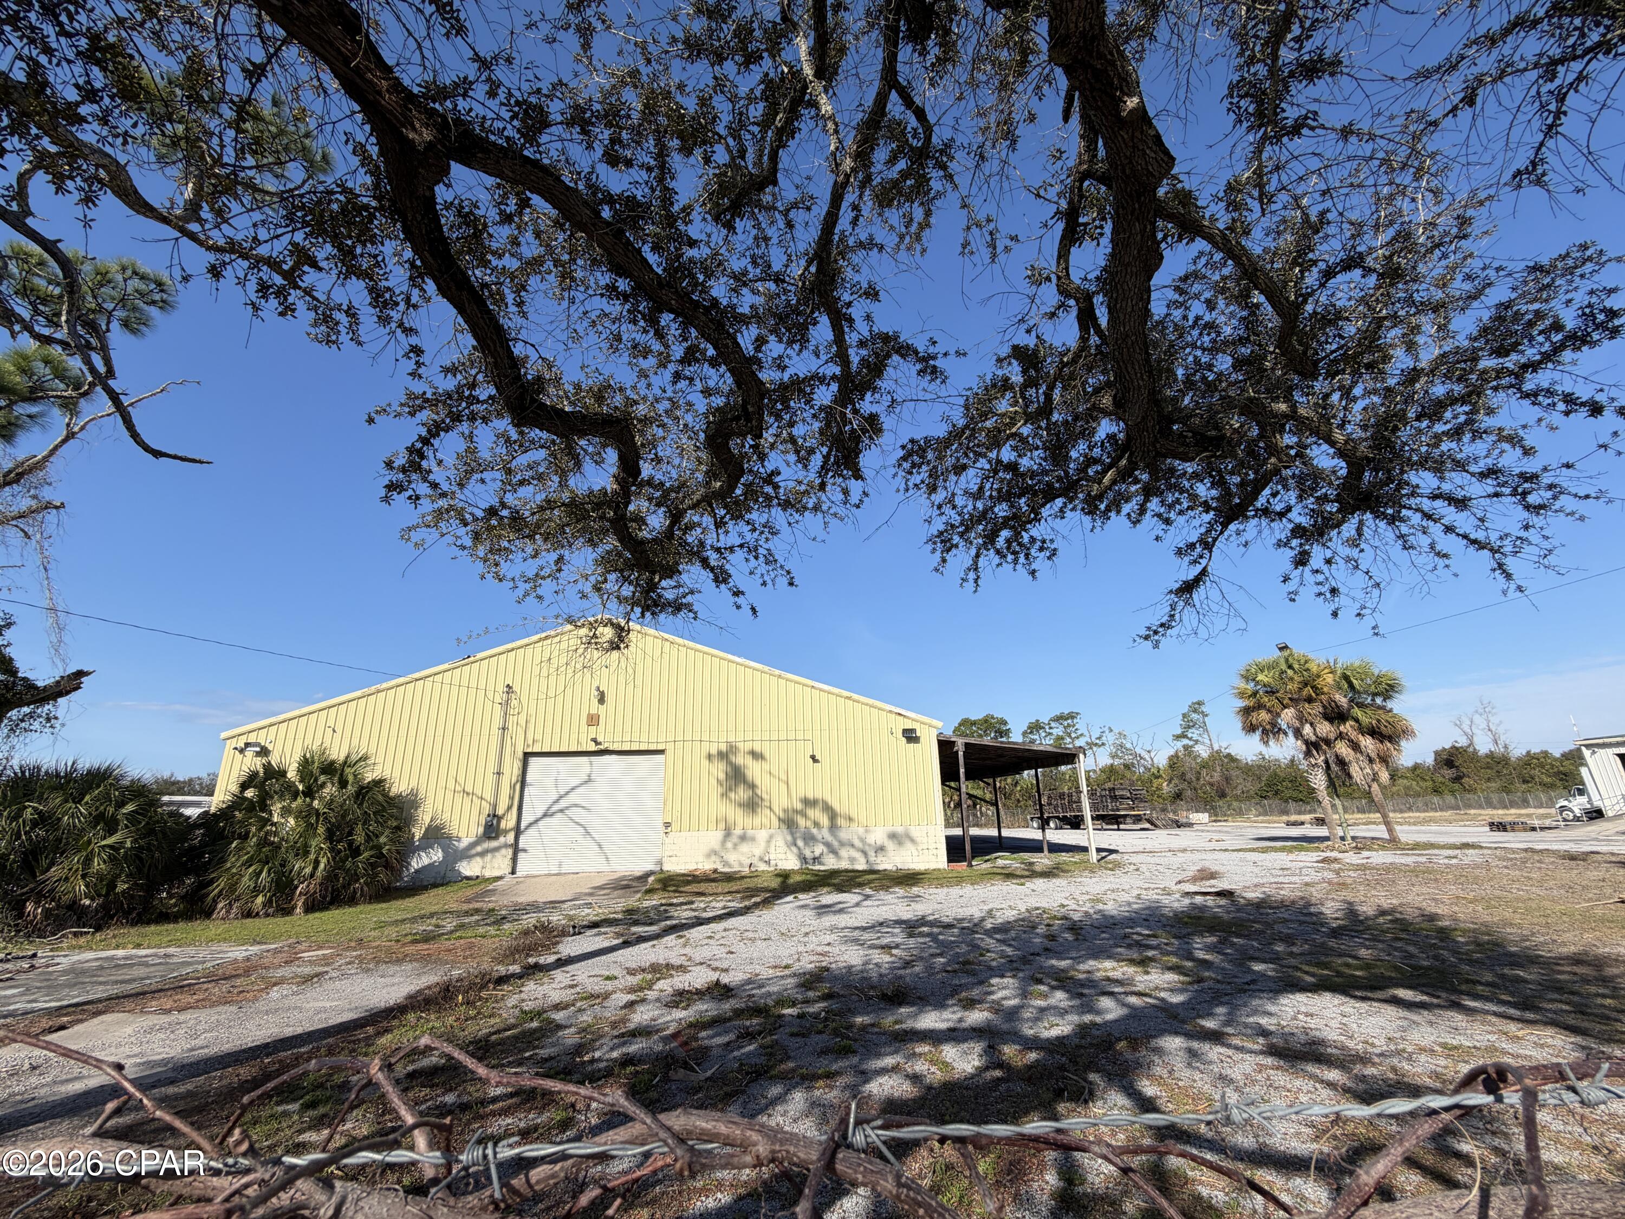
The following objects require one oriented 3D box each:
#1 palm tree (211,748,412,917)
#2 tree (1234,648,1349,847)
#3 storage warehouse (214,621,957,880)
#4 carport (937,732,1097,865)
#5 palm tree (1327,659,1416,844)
[{"bbox_3d":[-14.174,6.197,18.921,4.550,4.300,4.000,0,-18,-4],"label":"palm tree"},{"bbox_3d":[23.685,6.553,32.013,4.300,9.100,4.300,-14,-21,34],"label":"tree"},{"bbox_3d":[-8.586,8.991,36.840,24.900,9.050,29.000,0,-18,-4],"label":"storage warehouse"},{"bbox_3d":[6.756,10.065,34.141,5.800,4.580,23.000,0,-18,-4],"label":"carport"},{"bbox_3d":[26.249,6.472,30.968,3.800,8.500,3.800,-15,-22,37],"label":"palm tree"}]

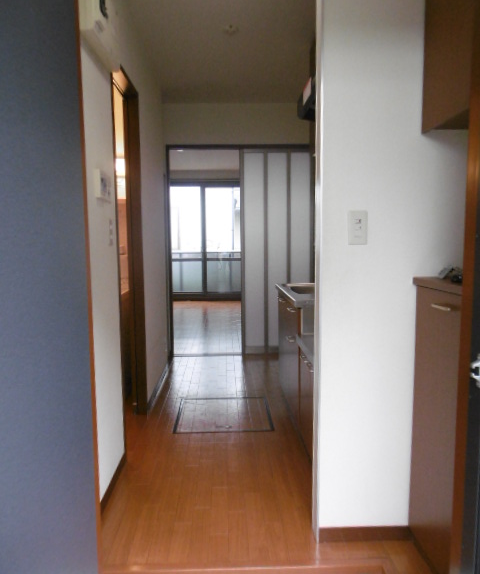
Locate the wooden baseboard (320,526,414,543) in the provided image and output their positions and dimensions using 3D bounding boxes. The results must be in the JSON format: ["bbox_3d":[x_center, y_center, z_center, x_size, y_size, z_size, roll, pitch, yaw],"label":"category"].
[{"bbox_3d":[0.476,0.938,1.682,0.356,0.059,0.012,-1,6,-2],"label":"wooden baseboard"}]

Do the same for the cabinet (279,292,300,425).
[{"bbox_3d":[0.575,0.436,3.054,0.510,0.720,0.931,-1,6,-2],"label":"cabinet"}]

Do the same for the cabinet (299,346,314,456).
[{"bbox_3d":[0.603,0.618,2.297,0.510,0.507,0.590,-1,6,-2],"label":"cabinet"}]

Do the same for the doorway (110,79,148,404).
[{"bbox_3d":[-0.677,-0.144,2.555,0.136,2.060,0.709,-1,6,-2],"label":"doorway"}]

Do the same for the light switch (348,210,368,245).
[{"bbox_3d":[0.418,-0.208,1.564,0.070,0.120,0.010,-1,6,-2],"label":"light switch"}]

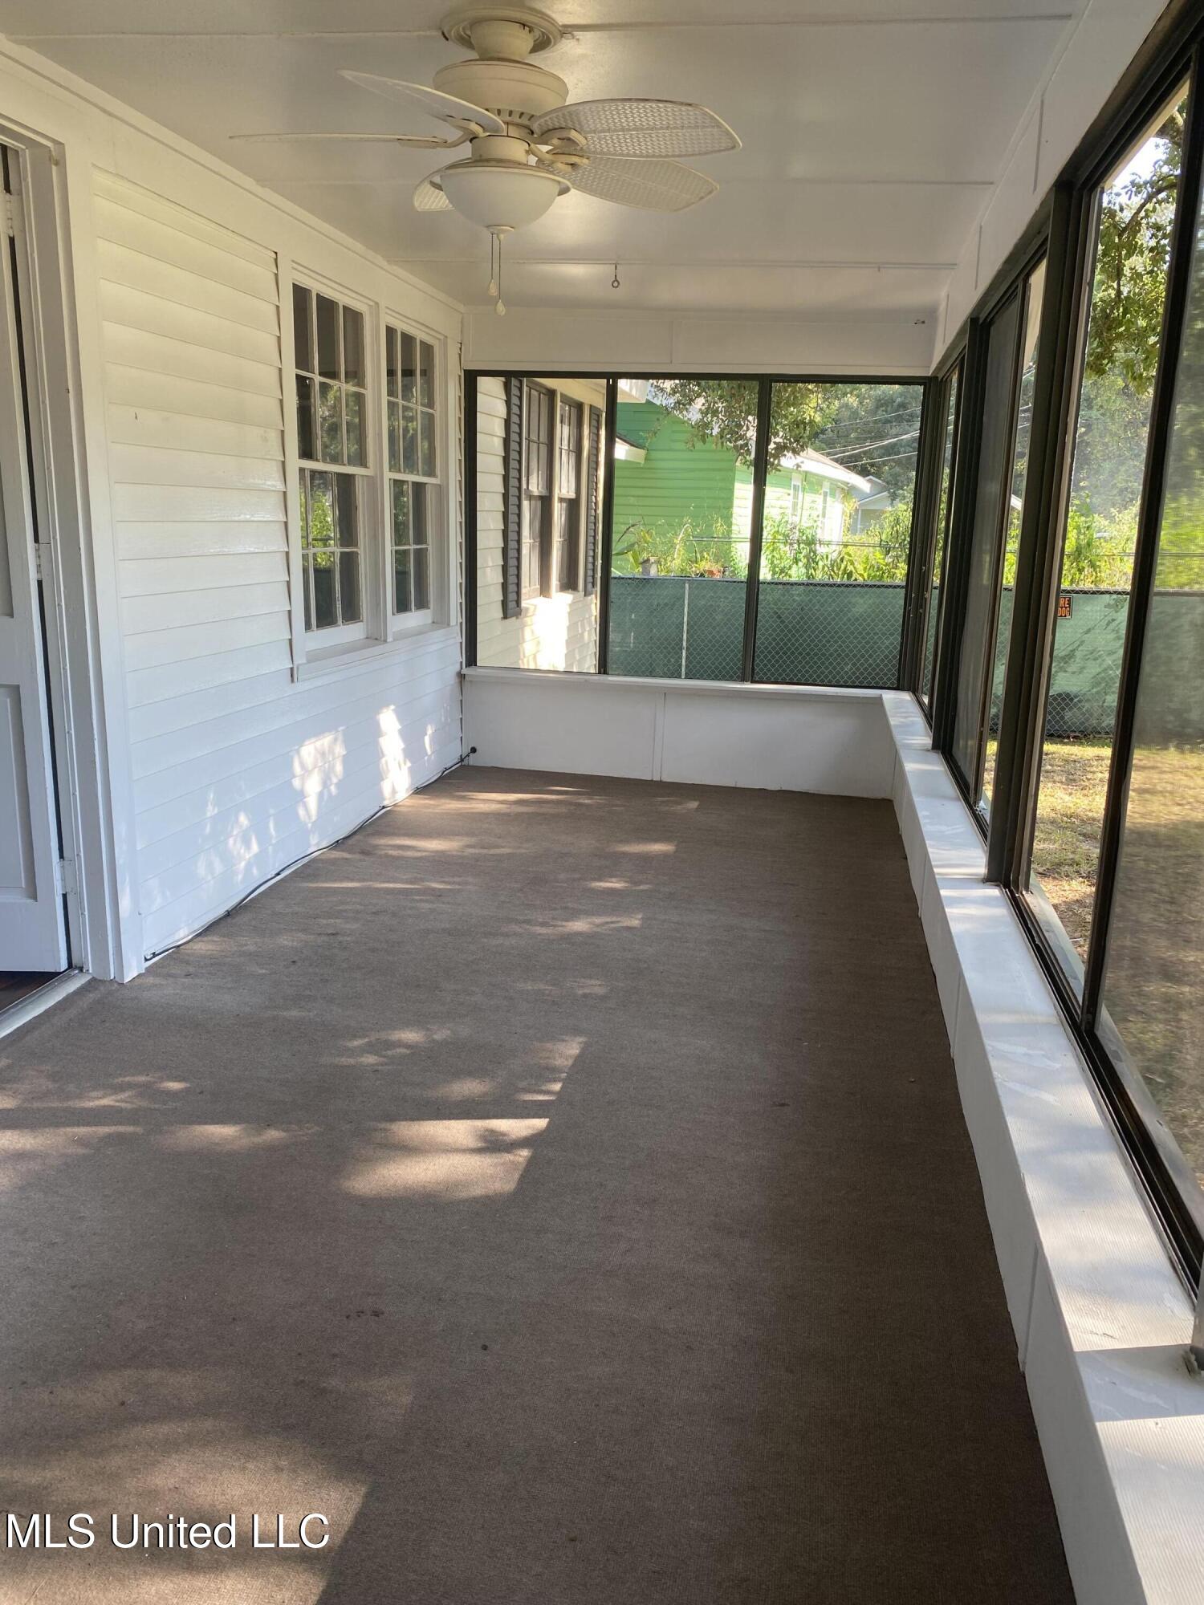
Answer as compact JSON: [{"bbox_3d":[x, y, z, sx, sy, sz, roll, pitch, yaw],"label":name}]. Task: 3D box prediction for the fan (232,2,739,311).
[{"bbox_3d":[-0.230,-1.372,2.624,1.180,0.570,1.180,5,14,10],"label":"fan"}]

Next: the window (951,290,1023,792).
[{"bbox_3d":[1.288,-0.849,4.057,0.050,1.550,0.890,5,14,10],"label":"window"}]

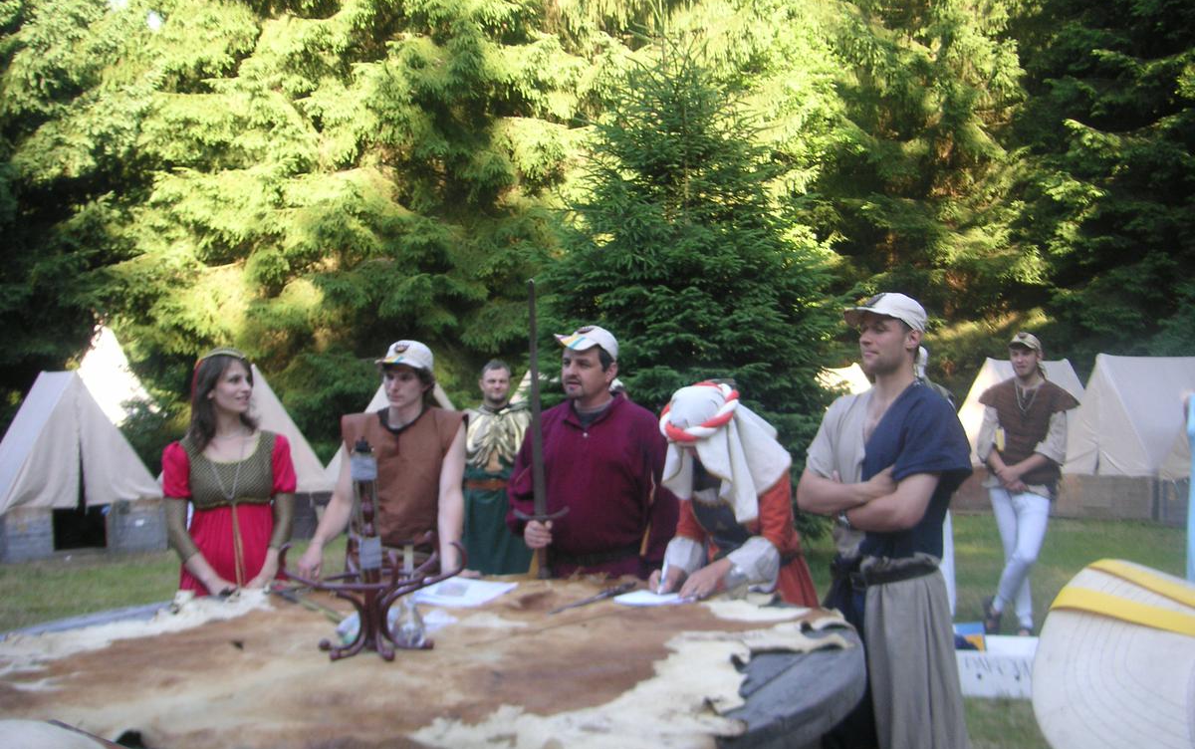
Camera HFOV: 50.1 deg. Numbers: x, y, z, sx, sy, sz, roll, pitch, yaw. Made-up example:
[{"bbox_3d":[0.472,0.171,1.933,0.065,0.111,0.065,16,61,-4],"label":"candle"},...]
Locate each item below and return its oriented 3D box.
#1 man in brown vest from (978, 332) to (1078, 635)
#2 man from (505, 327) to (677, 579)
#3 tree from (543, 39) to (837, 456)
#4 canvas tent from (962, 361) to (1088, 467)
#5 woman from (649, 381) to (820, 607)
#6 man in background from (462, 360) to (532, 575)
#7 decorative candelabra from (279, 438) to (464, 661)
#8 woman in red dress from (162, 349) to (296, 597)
[{"bbox_3d":[2.550,0.620,7.550,0.580,1.770,0.420,0,0,22],"label":"man in brown vest"},{"bbox_3d":[-0.030,0.700,4.650,0.600,1.750,0.450,0,0,13],"label":"man"},{"bbox_3d":[0.700,-0.500,9.600,2.350,4.100,2.350,0,0,0],"label":"tree"},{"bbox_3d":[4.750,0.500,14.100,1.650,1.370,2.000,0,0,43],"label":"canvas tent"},{"bbox_3d":[0.500,0.800,4.450,0.600,1.520,0.680,0,0,34],"label":"woman"},{"bbox_3d":[-0.540,0.760,6.800,0.530,1.700,0.360,0,0,-3],"label":"man in background"},{"bbox_3d":[-0.595,0.445,3.350,0.485,0.550,0.470,0,0,0],"label":"decorative candelabra"},{"bbox_3d":[-1.310,0.740,4.550,0.500,1.660,0.380,0,0,-16],"label":"woman in red dress"}]

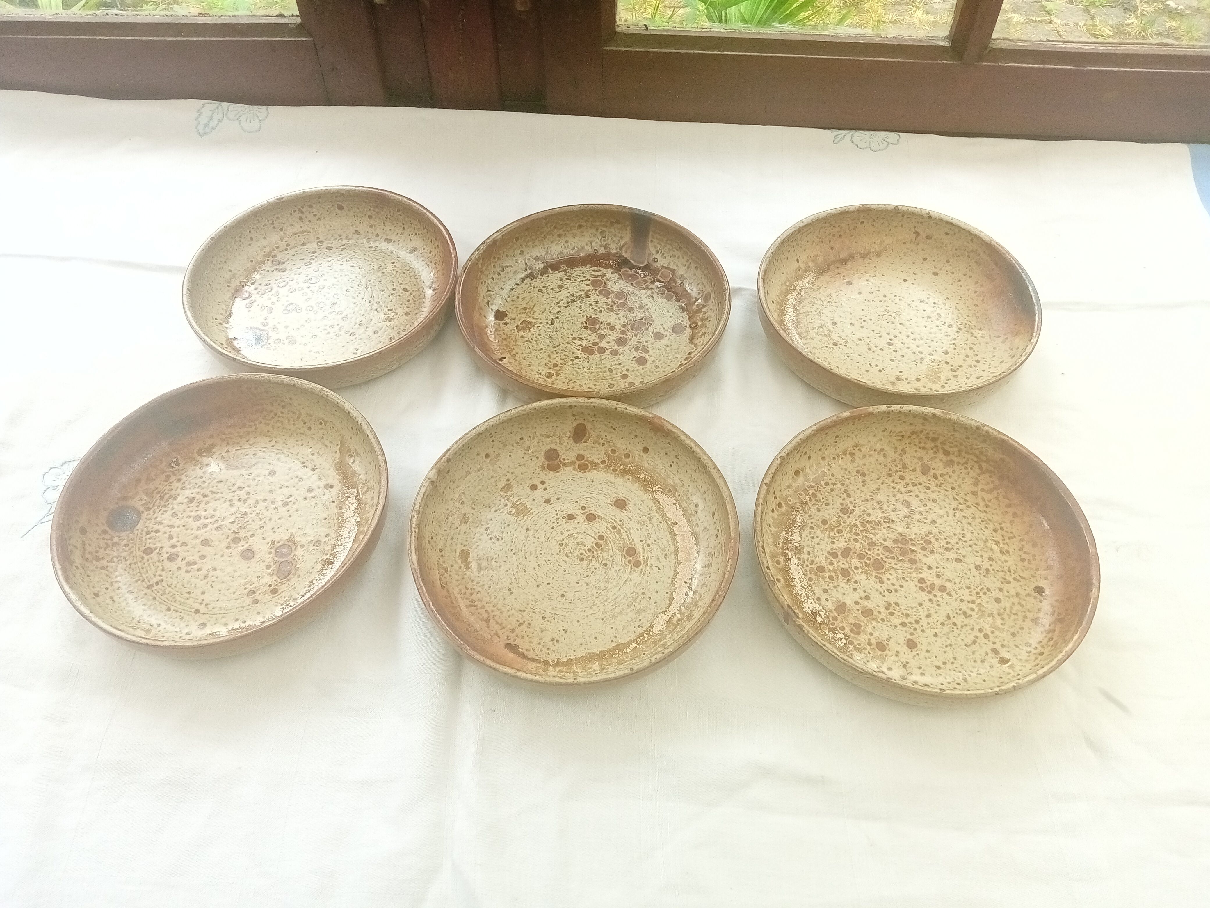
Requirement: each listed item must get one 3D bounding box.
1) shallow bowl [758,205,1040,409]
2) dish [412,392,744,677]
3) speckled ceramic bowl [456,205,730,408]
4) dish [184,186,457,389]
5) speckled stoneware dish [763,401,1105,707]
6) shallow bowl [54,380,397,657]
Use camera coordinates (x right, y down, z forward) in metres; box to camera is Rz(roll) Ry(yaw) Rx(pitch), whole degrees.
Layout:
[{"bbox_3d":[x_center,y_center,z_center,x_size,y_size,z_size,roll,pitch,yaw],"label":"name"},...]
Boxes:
[{"bbox_3d":[0.216,-0.107,0.733,0.199,0.041,0.199,0,53,0],"label":"shallow bowl"},{"bbox_3d":[-0.019,0.057,0.607,0.201,0.041,0.201,0,53,0],"label":"dish"},{"bbox_3d":[-0.006,-0.105,0.730,0.200,0.041,0.200,0,53,0],"label":"speckled ceramic bowl"},{"bbox_3d":[-0.210,-0.124,0.742,0.198,0.041,0.198,0,53,0],"label":"dish"},{"bbox_3d":[0.190,0.062,0.605,0.202,0.041,0.202,1,53,0],"label":"speckled stoneware dish"},{"bbox_3d":[-0.236,0.038,0.619,0.199,0.041,0.199,0,53,0],"label":"shallow bowl"}]

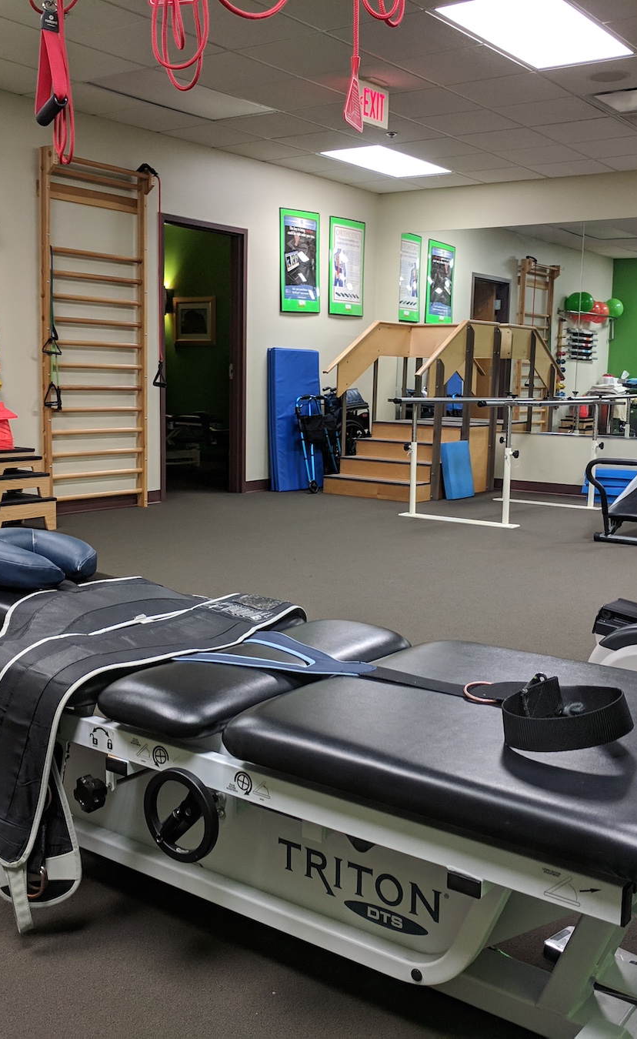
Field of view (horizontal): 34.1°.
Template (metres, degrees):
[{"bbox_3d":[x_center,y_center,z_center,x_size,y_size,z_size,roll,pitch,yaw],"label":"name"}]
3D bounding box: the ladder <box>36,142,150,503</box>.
[{"bbox_3d":[-1.539,-1.254,7.308,0.170,2.450,0.950,7,10,36],"label":"ladder"}]

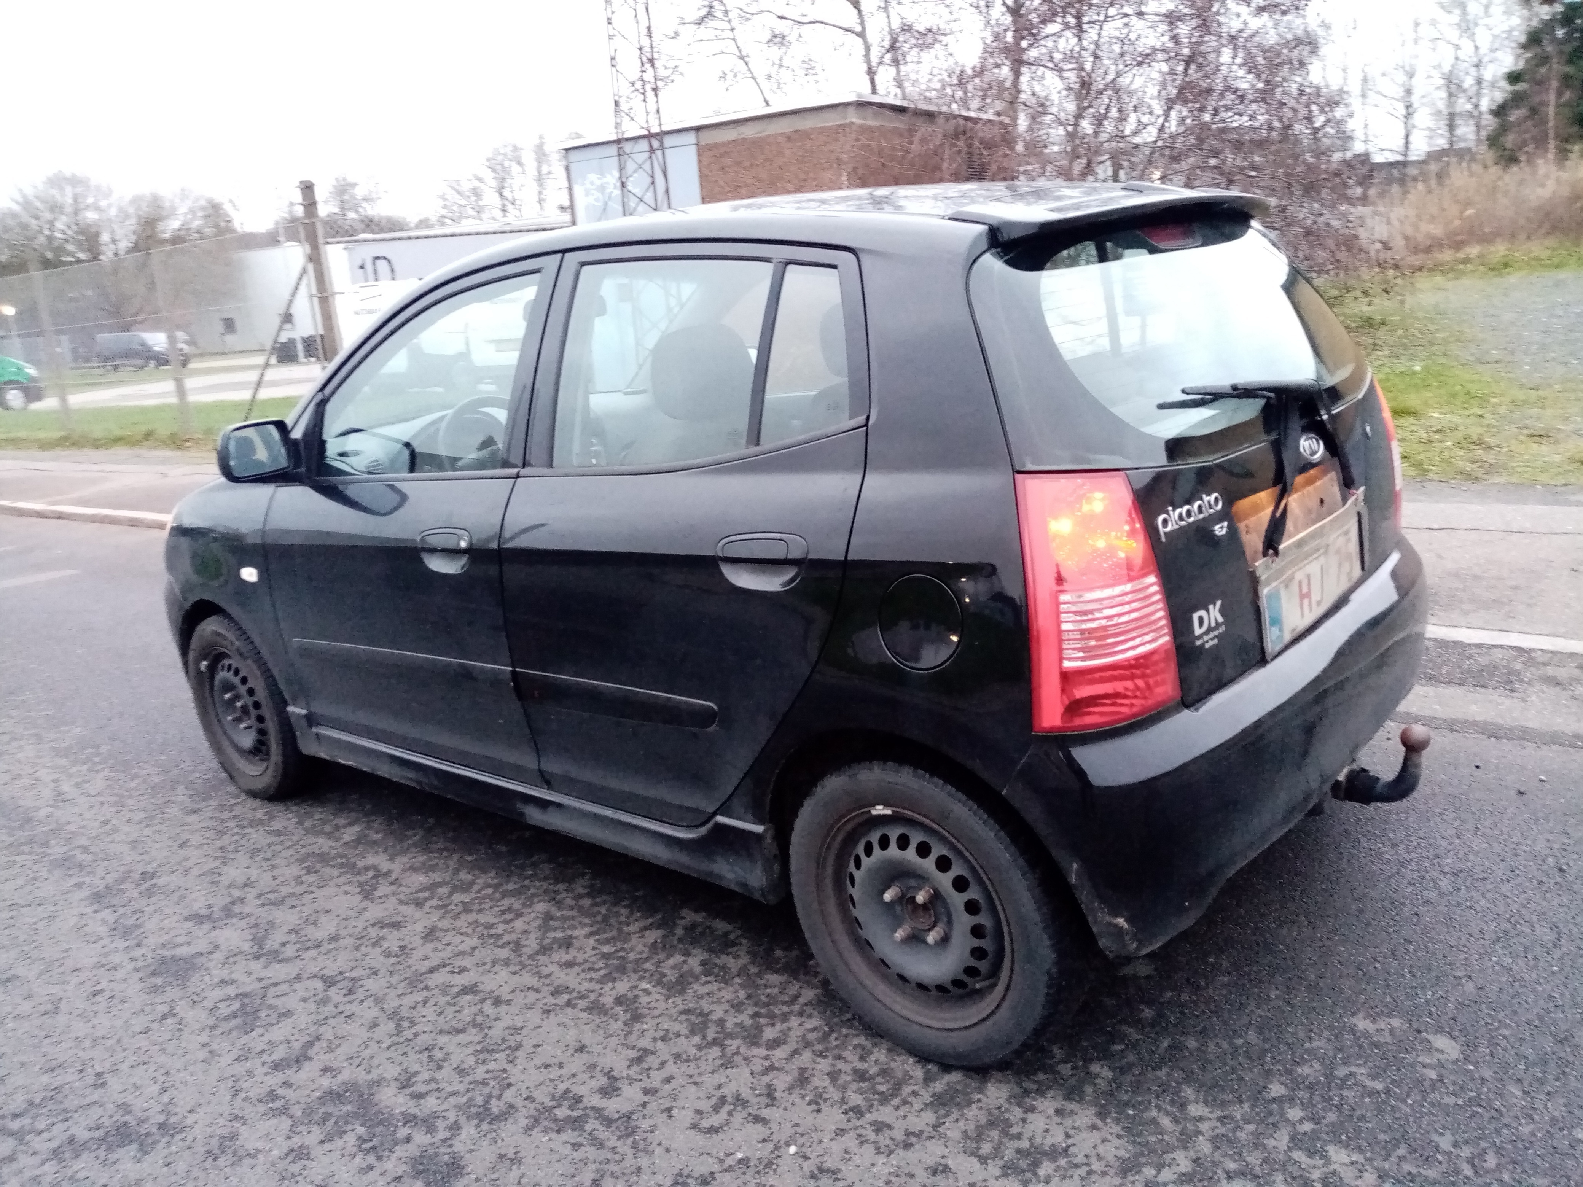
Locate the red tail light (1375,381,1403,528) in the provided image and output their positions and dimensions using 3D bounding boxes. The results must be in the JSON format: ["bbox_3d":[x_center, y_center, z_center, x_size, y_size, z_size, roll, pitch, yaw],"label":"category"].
[{"bbox_3d":[1.295,-0.313,2.690,0.200,0.380,0.165,6,18,40],"label":"red tail light"}]

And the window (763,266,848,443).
[{"bbox_3d":[0.033,-0.387,1.922,0.195,0.295,0.030,5,3,37],"label":"window"}]

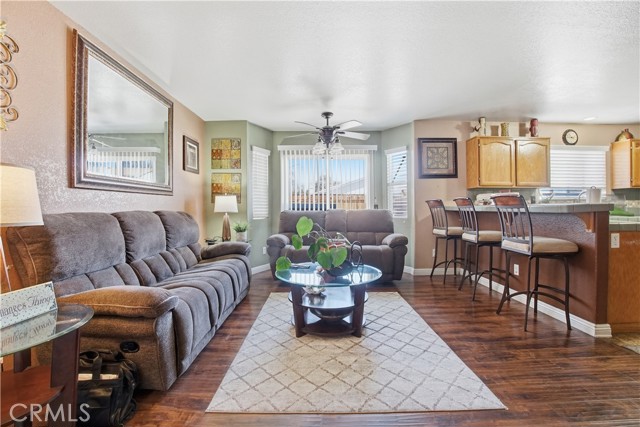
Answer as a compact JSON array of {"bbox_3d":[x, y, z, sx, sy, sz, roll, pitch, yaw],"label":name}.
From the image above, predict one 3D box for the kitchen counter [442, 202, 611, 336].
[{"bbox_3d":[2.285,0.465,3.286,0.460,1.120,2.050,0,2,-2],"label":"kitchen counter"}]

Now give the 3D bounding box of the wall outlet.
[{"bbox_3d":[2.515,0.234,2.270,0.074,0.118,0.013,0,2,0],"label":"wall outlet"}]

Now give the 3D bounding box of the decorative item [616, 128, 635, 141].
[{"bbox_3d":[4.770,-1.233,4.148,0.230,0.210,0.170,0,1,0],"label":"decorative item"}]

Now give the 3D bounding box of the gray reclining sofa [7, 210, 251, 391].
[{"bbox_3d":[-1.301,0.522,2.523,0.920,1.050,2.060,0,2,-2],"label":"gray reclining sofa"}]

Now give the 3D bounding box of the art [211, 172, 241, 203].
[{"bbox_3d":[-1.480,-0.397,4.223,0.475,0.480,0.030,0,2,-2],"label":"art"}]

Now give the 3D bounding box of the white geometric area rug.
[{"bbox_3d":[0.186,1.010,2.384,1.580,0.012,1.960,0,1,0],"label":"white geometric area rug"}]

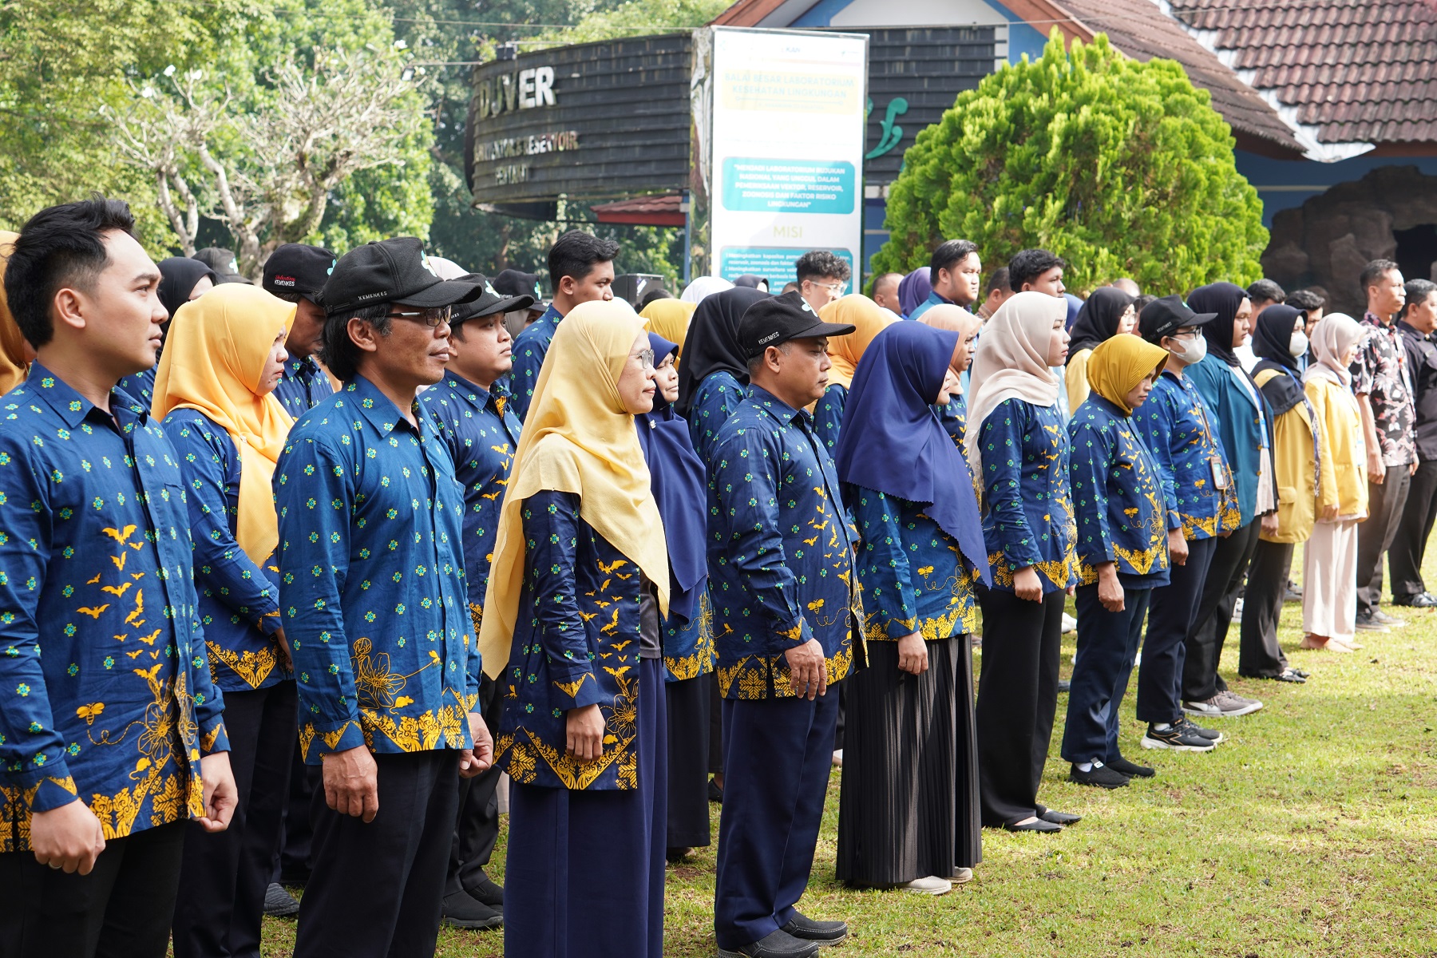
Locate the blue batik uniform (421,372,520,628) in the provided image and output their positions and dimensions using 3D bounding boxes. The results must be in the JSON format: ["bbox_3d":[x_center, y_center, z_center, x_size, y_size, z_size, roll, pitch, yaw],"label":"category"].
[{"bbox_3d":[-0.647,0.073,7.790,0.300,0.710,0.500,2,4,26],"label":"blue batik uniform"}]

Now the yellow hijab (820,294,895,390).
[{"bbox_3d":[0.463,-0.431,10.070,0.290,0.400,0.290,2,4,20],"label":"yellow hijab"}]

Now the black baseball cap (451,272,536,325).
[{"bbox_3d":[-0.614,-0.456,7.700,0.275,0.150,0.180,3,4,28],"label":"black baseball cap"}]

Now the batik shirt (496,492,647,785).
[{"bbox_3d":[-0.307,0.302,6.380,0.300,0.720,0.430,3,4,23],"label":"batik shirt"}]

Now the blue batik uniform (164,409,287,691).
[{"bbox_3d":[-1.121,0.149,6.850,0.270,0.660,0.420,2,4,22],"label":"blue batik uniform"}]

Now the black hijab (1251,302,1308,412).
[{"bbox_3d":[2.346,-0.504,12.550,0.270,0.470,0.310,2,4,24],"label":"black hijab"}]

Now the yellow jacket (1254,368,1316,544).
[{"bbox_3d":[2.389,-0.102,12.650,0.280,0.750,0.430,2,4,18],"label":"yellow jacket"}]

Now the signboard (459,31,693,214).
[{"bbox_3d":[-1.258,-3.118,26.300,2.600,1.480,0.750,5,5,43],"label":"signboard"}]

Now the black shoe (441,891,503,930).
[{"bbox_3d":[-0.655,1.095,7.680,0.280,0.110,0.110,2,4,24],"label":"black shoe"}]

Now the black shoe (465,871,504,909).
[{"bbox_3d":[-0.587,1.085,7.880,0.280,0.105,0.100,2,4,20],"label":"black shoe"}]

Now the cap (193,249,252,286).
[{"bbox_3d":[-1.701,-0.719,10.200,0.260,0.140,0.180,2,4,27],"label":"cap"}]

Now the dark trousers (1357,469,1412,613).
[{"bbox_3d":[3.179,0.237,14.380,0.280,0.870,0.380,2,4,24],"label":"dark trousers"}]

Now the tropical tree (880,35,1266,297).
[{"bbox_3d":[2.622,-1.581,22.300,2.950,3.550,2.950,2,4,24],"label":"tropical tree"}]

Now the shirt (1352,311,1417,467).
[{"bbox_3d":[3.189,-0.431,14.350,0.270,0.740,0.450,2,4,24],"label":"shirt"}]

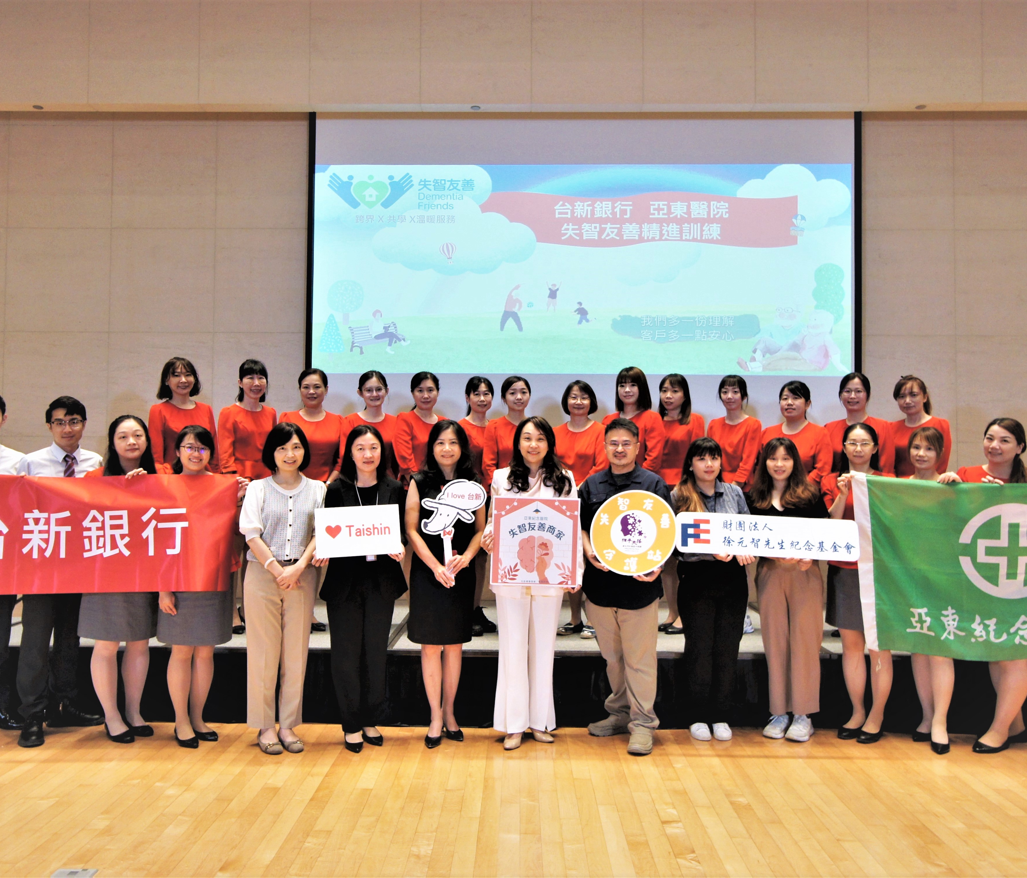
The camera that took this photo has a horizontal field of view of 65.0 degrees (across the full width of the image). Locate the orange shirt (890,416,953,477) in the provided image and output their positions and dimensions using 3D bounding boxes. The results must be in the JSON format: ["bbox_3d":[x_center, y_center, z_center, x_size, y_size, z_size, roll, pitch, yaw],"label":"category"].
[{"bbox_3d":[2.416,0.082,4.800,0.390,0.460,0.260,-1,-2,20],"label":"orange shirt"}]

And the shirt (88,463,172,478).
[{"bbox_3d":[-2.007,0.389,4.200,0.450,0.530,0.280,1,-1,-22],"label":"shirt"}]

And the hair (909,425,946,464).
[{"bbox_3d":[2.136,0.024,4.170,0.190,0.200,0.210,0,-1,32],"label":"hair"}]

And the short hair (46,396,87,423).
[{"bbox_3d":[-2.342,-0.154,4.220,0.180,0.165,0.210,1,-2,-24],"label":"short hair"}]

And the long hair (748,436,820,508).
[{"bbox_3d":[1.403,0.177,4.200,0.358,0.381,0.250,0,-1,12],"label":"long hair"}]

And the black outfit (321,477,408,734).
[{"bbox_3d":[-0.778,0.861,4.210,0.435,1.315,0.290,1,-2,-7],"label":"black outfit"}]

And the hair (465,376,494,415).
[{"bbox_3d":[-0.214,-0.269,5.000,0.180,0.250,0.220,1,-1,-15],"label":"hair"}]

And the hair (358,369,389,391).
[{"bbox_3d":[-0.870,-0.347,4.980,0.180,0.155,0.200,1,-1,-8],"label":"hair"}]

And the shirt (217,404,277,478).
[{"bbox_3d":[-1.609,0.021,4.900,0.380,0.460,0.270,1,-2,-20],"label":"shirt"}]

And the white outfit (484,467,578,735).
[{"bbox_3d":[0.096,0.796,4.130,0.470,1.330,0.320,0,-2,0],"label":"white outfit"}]

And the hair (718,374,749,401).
[{"bbox_3d":[1.398,-0.318,5.120,0.190,0.195,0.200,0,-2,21],"label":"hair"}]

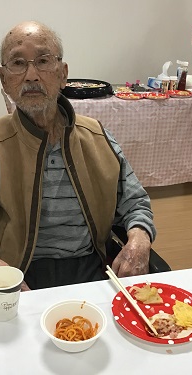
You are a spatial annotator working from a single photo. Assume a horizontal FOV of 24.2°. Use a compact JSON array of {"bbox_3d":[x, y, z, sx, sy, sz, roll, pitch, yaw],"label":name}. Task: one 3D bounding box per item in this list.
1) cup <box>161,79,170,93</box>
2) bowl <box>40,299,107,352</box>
[{"bbox_3d":[0.483,-0.694,3.043,0.056,0.096,0.056,-5,23,-17],"label":"cup"},{"bbox_3d":[-0.039,0.243,0.762,0.112,0.045,0.112,2,22,-1],"label":"bowl"}]

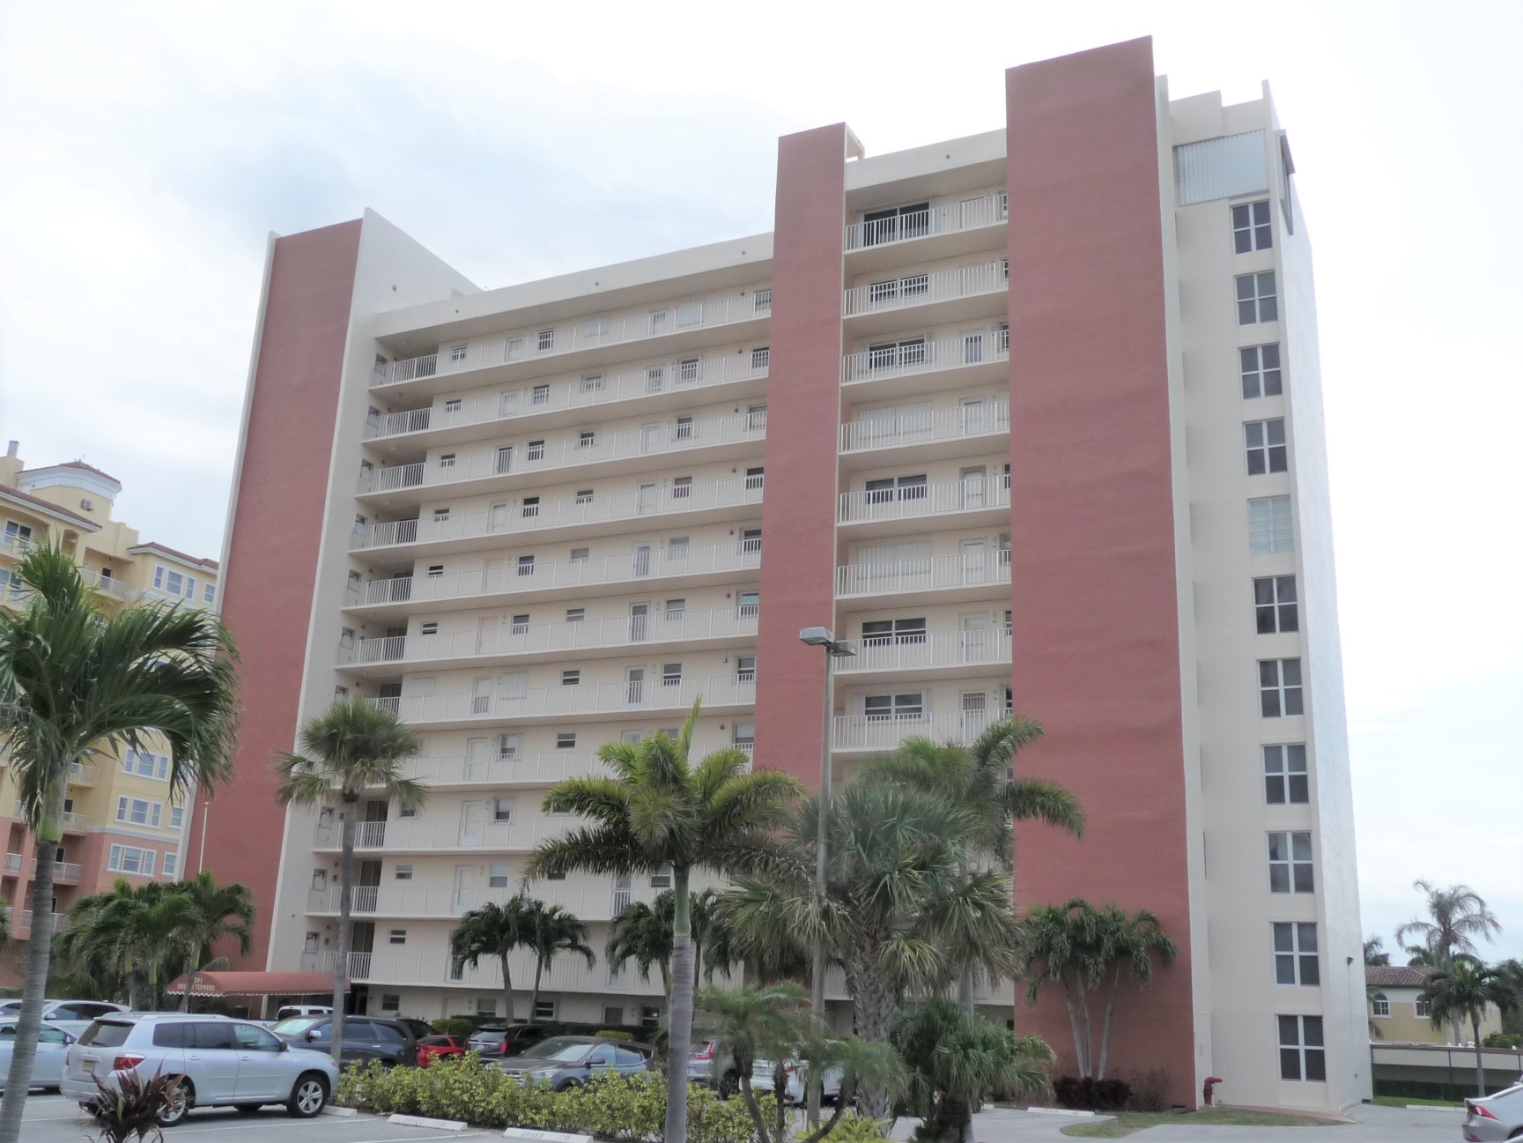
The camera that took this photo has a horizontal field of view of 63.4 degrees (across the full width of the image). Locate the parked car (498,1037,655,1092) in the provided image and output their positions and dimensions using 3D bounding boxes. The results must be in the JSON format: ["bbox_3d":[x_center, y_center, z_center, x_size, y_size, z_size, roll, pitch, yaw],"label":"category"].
[{"bbox_3d":[-4.606,12.701,31.273,1.880,1.680,4.690,-6,-18,25],"label":"parked car"}]

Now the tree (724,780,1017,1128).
[{"bbox_3d":[1.950,6.850,22.000,5.000,6.100,5.000,-3,-17,17],"label":"tree"}]

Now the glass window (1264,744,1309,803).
[{"bbox_3d":[16.388,6.336,38.476,1.280,1.780,0.120,-4,-15,23],"label":"glass window"}]

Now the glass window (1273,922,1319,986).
[{"bbox_3d":[16.050,11.481,36.956,1.260,1.850,0.120,-6,-18,25],"label":"glass window"}]

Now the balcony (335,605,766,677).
[{"bbox_3d":[-8.959,3.008,50.662,20.026,1.130,1.650,-5,-18,22],"label":"balcony"}]

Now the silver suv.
[{"bbox_3d":[-9.850,8.860,22.250,1.880,1.730,4.600,-8,-19,32],"label":"silver suv"}]

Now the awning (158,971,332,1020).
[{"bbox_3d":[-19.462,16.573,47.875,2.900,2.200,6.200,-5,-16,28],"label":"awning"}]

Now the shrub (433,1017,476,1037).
[{"bbox_3d":[-11.651,17.525,46.545,1.660,1.277,1.463,6,-16,-12],"label":"shrub"}]

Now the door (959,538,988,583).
[{"bbox_3d":[7.460,-0.156,43.282,1.000,2.000,0.100,-6,-18,25],"label":"door"}]

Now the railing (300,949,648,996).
[{"bbox_3d":[-11.226,16.574,51.039,19.364,1.391,1.751,-4,-17,22],"label":"railing"}]

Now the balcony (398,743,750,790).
[{"bbox_3d":[-8.582,8.042,51.309,18.334,1.133,0.103,-4,-17,22],"label":"balcony"}]

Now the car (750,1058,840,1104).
[{"bbox_3d":[1.350,11.750,28.800,1.800,1.480,4.500,-8,-19,30],"label":"car"}]

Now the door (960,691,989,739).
[{"bbox_3d":[7.309,5.135,42.256,0.980,2.040,0.120,-4,-15,23],"label":"door"}]

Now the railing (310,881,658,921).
[{"bbox_3d":[-11.478,13.646,51.101,19.364,1.133,0.103,-4,-17,22],"label":"railing"}]

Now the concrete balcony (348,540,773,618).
[{"bbox_3d":[-8.926,0.417,52.729,21.300,1.300,1.600,-6,-18,25],"label":"concrete balcony"}]

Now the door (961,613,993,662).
[{"bbox_3d":[7.427,2.427,42.624,1.050,2.000,0.100,-6,-18,25],"label":"door"}]

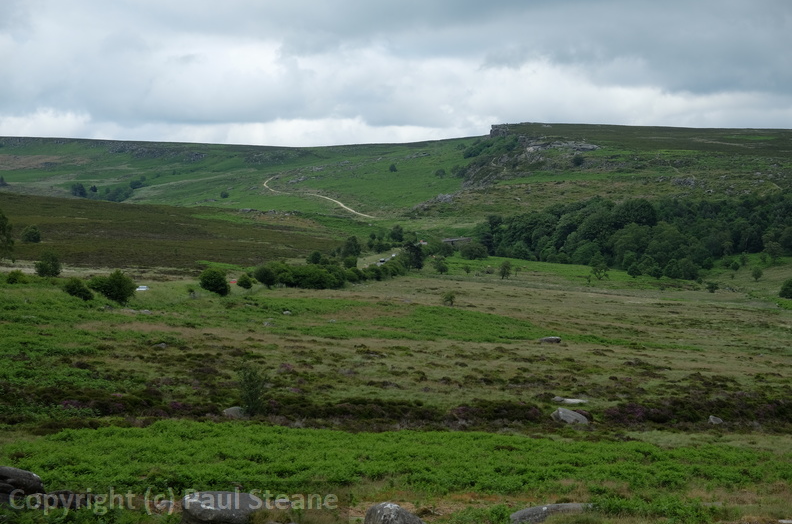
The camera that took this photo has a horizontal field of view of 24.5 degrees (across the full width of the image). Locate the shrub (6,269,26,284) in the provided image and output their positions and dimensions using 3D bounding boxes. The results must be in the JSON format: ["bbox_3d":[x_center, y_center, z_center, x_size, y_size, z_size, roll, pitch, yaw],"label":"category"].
[{"bbox_3d":[-70.667,2.700,340.000,3.724,2.979,3.538,0,2,0],"label":"shrub"}]

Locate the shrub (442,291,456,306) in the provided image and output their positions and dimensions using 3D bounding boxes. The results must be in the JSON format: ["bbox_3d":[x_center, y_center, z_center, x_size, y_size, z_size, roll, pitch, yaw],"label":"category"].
[{"bbox_3d":[8.204,5.597,280.000,2.147,2.454,2.040,0,2,0],"label":"shrub"}]

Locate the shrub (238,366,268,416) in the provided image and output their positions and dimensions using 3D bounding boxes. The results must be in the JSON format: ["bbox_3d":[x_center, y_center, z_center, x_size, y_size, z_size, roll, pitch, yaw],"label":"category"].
[{"bbox_3d":[-5.931,5.390,76.000,1.249,2.081,1.186,0,2,0],"label":"shrub"}]

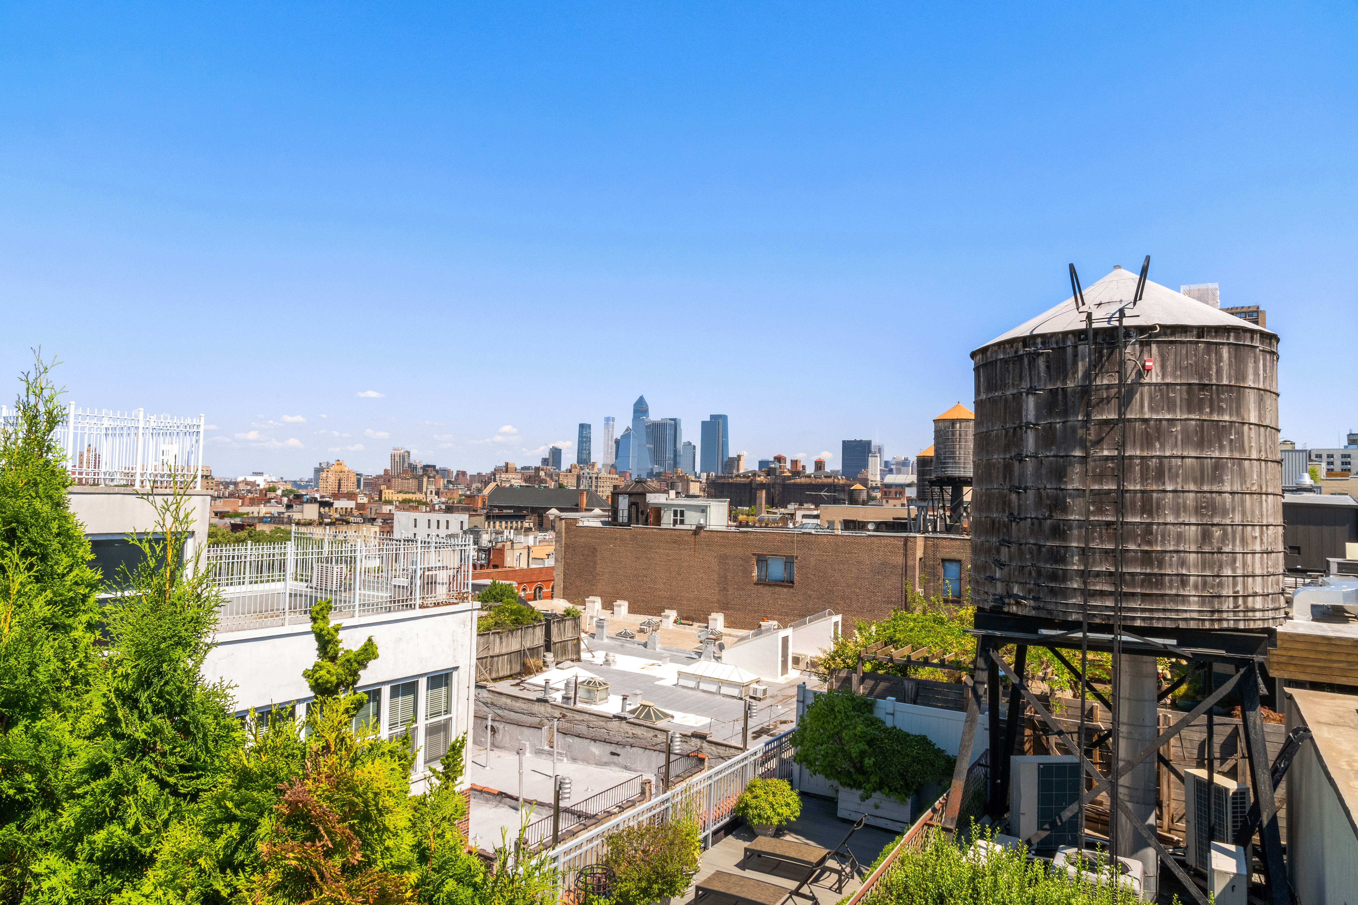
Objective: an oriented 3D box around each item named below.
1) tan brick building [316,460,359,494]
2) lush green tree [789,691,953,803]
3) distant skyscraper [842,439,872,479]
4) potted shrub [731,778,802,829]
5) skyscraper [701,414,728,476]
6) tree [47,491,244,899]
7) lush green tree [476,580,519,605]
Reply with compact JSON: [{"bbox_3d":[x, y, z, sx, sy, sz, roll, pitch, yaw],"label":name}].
[{"bbox_3d":[-357.337,37.270,943.659,37.000,58.000,32.000,3,-3,-22],"label":"tan brick building"},{"bbox_3d":[3.215,4.937,15.200,2.800,1.600,1.500,0,-3,31],"label":"lush green tree"},{"bbox_3d":[575.238,71.408,2939.775,88.000,226.000,45.000,0,-3,25],"label":"distant skyscraper"},{"bbox_3d":[1.387,5.611,14.350,1.030,0.840,1.030,1,-3,0],"label":"potted shrub"},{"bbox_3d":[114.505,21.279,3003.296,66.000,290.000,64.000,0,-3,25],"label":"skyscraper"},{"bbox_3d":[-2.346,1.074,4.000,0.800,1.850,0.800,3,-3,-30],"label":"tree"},{"bbox_3d":[-10.590,8.265,53.000,2.400,1.800,2.300,1,-3,0],"label":"lush green tree"}]

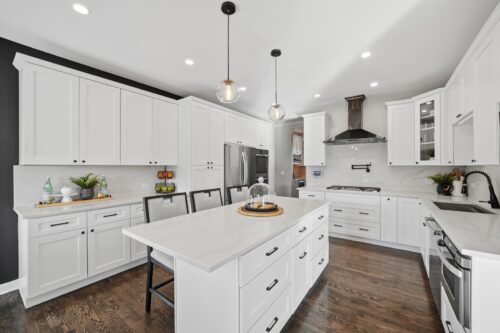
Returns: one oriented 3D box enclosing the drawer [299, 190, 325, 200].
[{"bbox_3d":[1.384,0.610,3.918,0.460,0.180,0.400,0,0,33],"label":"drawer"}]

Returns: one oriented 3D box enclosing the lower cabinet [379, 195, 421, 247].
[{"bbox_3d":[2.645,0.905,3.240,0.530,0.810,0.600,0,0,33],"label":"lower cabinet"}]

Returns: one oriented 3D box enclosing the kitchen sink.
[{"bbox_3d":[2.448,0.580,2.110,0.420,0.220,0.530,0,0,33],"label":"kitchen sink"}]

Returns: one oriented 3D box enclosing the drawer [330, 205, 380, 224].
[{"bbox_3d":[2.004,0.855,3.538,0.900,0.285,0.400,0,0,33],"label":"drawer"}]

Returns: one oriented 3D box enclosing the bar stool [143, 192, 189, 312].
[{"bbox_3d":[-0.690,0.845,1.791,0.530,1.070,0.470,0,0,37],"label":"bar stool"}]

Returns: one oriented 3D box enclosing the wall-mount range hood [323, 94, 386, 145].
[{"bbox_3d":[2.088,-0.930,3.627,0.980,0.980,0.500,0,0,33],"label":"wall-mount range hood"}]

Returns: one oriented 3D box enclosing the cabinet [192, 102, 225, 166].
[{"bbox_3d":[-1.000,-0.565,3.631,0.560,1.130,0.760,0,0,37],"label":"cabinet"}]

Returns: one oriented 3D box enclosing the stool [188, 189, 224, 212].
[{"bbox_3d":[-0.364,0.845,2.195,0.530,1.070,0.480,0,0,37],"label":"stool"}]

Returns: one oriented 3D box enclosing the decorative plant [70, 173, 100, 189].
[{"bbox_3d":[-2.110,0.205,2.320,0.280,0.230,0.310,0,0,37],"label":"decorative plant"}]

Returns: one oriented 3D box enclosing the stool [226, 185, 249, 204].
[{"bbox_3d":[0.040,0.865,2.700,0.540,1.060,0.480,0,0,39],"label":"stool"}]

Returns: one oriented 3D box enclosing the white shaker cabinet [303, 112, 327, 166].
[{"bbox_3d":[1.495,-0.570,4.080,0.470,1.110,0.340,0,0,33],"label":"white shaker cabinet"}]

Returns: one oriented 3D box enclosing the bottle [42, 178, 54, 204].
[{"bbox_3d":[-2.440,0.298,2.190,0.080,0.310,0.080,0,0,39],"label":"bottle"}]

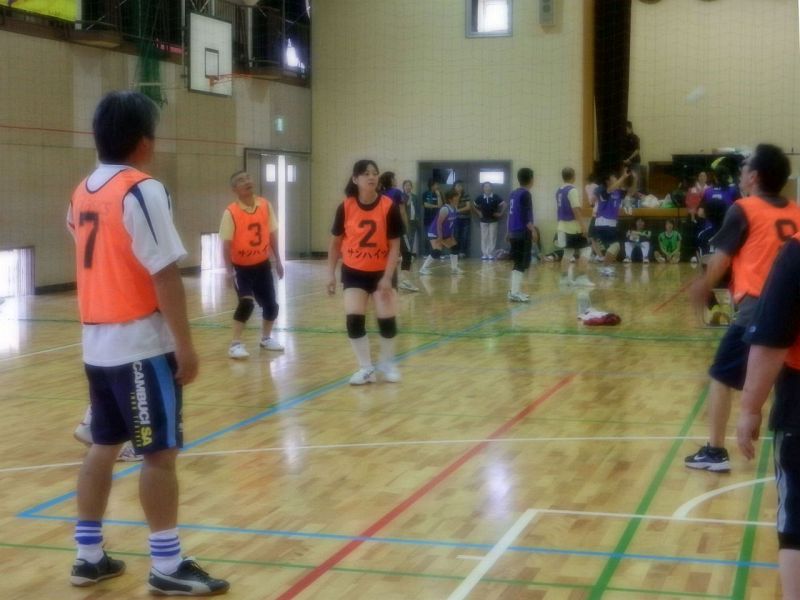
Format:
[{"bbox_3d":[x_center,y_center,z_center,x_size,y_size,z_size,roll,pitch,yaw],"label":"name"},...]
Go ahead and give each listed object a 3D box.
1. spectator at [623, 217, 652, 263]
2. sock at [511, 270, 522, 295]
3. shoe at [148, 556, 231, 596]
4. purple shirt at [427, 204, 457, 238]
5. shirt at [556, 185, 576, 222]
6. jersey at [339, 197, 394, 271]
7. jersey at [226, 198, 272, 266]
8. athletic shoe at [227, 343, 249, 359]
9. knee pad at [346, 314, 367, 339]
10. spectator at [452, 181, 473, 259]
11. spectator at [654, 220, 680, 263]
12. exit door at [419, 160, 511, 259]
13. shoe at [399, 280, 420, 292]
[{"bbox_3d":[4.589,-1.174,23.654,0.560,0.880,0.650,1,5,12],"label":"spectator"},{"bbox_3d":[1.540,-0.234,16.100,0.135,0.315,0.120,-2,5,-12],"label":"sock"},{"bbox_3d":[-0.727,0.951,4.218,0.275,0.115,0.100,0,5,5],"label":"shoe"},{"bbox_3d":[0.712,-1.349,21.000,0.320,0.540,0.400,19,14,27],"label":"purple shirt"},{"bbox_3d":[2.472,-1.434,18.200,0.260,0.550,0.370,-4,6,-39],"label":"shirt"},{"bbox_3d":[-0.246,-0.494,8.900,0.380,0.540,0.270,-1,5,-3],"label":"jersey"},{"bbox_3d":[-1.304,-0.596,10.680,0.380,0.600,0.260,-3,5,-19],"label":"jersey"},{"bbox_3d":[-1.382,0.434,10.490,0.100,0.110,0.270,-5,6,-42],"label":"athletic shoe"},{"bbox_3d":[-0.310,0.189,8.750,0.128,0.170,0.135,1,5,12],"label":"knee pad"},{"bbox_3d":[1.300,-1.674,25.448,0.450,1.600,0.320,1,5,12],"label":"spectator"},{"bbox_3d":[5.412,-1.210,24.800,0.520,0.860,0.620,1,5,12],"label":"spectator"},{"bbox_3d":[1.362,-1.937,26.000,2.050,2.040,0.140,1,5,16],"label":"exit door"},{"bbox_3d":[0.133,-0.188,17.100,0.260,0.120,0.100,-9,1,25],"label":"shoe"}]

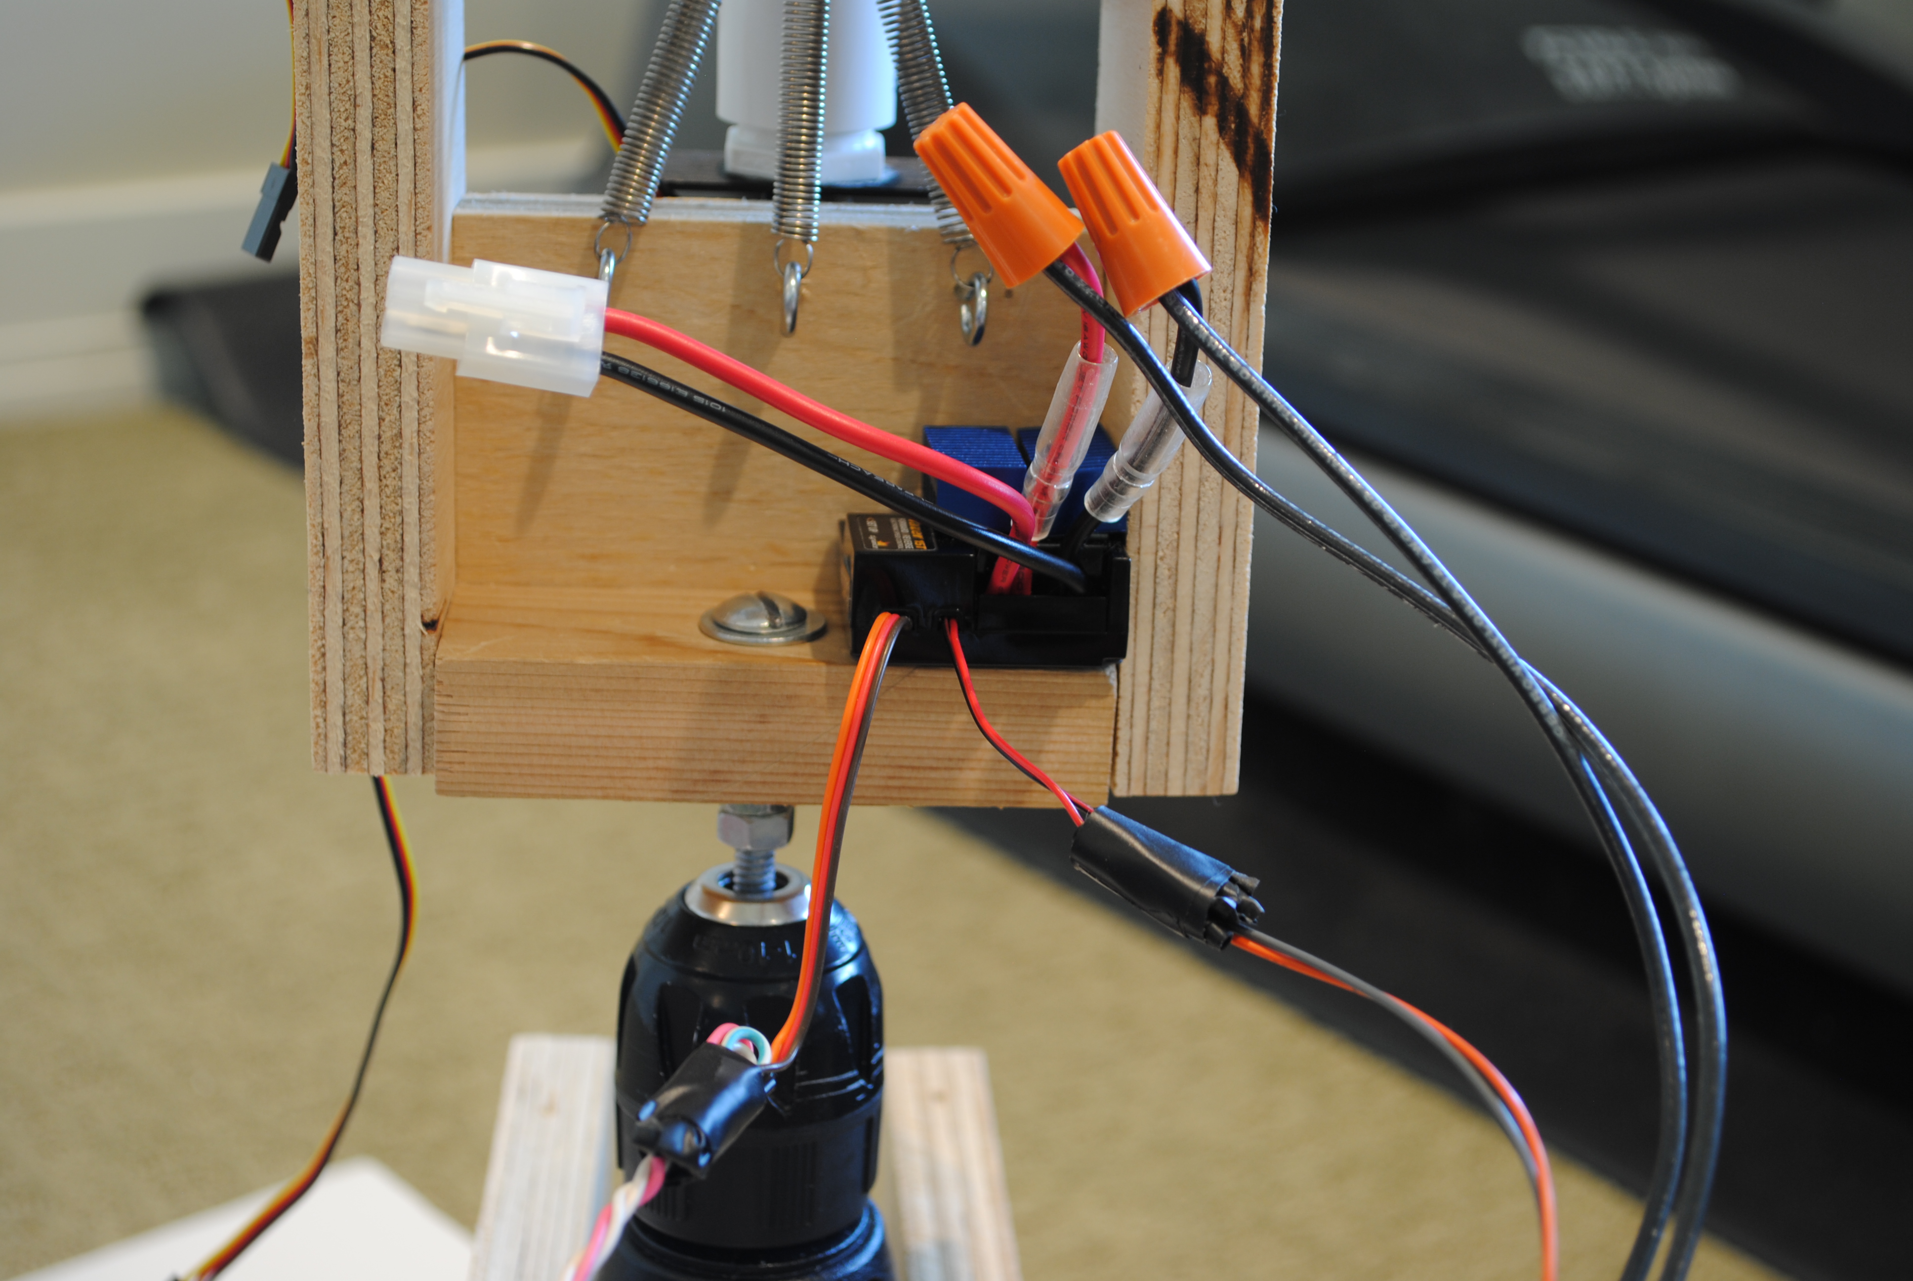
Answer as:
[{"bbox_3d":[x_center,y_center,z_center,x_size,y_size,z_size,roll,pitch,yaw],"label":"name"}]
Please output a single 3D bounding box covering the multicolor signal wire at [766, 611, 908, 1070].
[{"bbox_3d":[-0.017,0.028,0.444,0.018,0.062,0.014,0,15,-4],"label":"multicolor signal wire"}]

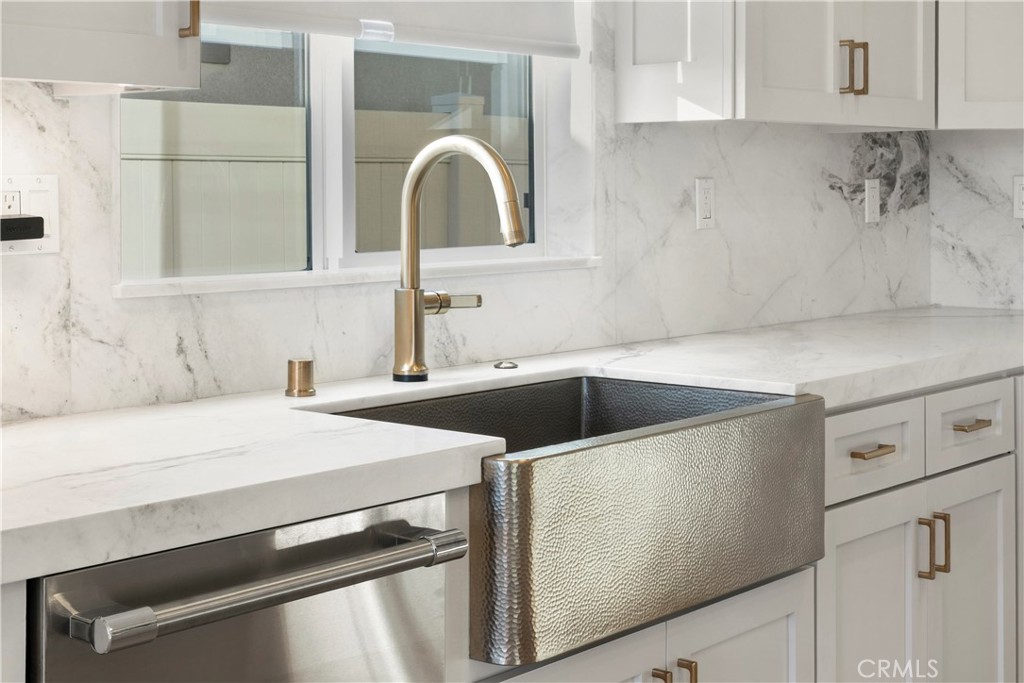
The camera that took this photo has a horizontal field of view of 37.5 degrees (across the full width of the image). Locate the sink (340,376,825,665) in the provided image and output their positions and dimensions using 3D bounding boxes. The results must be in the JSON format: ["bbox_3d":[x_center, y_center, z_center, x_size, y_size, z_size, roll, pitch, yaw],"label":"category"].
[{"bbox_3d":[0.085,0.248,2.500,0.530,0.288,0.836,5,8,42],"label":"sink"}]

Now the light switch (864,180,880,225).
[{"bbox_3d":[0.966,-0.373,4.016,0.010,0.115,0.070,5,8,42],"label":"light switch"}]

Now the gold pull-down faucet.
[{"bbox_3d":[-0.051,-0.142,2.618,0.293,0.424,0.191,5,8,42],"label":"gold pull-down faucet"}]

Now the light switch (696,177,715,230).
[{"bbox_3d":[0.445,-0.313,3.432,0.010,0.115,0.070,5,8,42],"label":"light switch"}]

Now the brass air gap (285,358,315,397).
[{"bbox_3d":[-0.348,0.059,2.473,0.049,0.058,0.049,0,6,0],"label":"brass air gap"}]

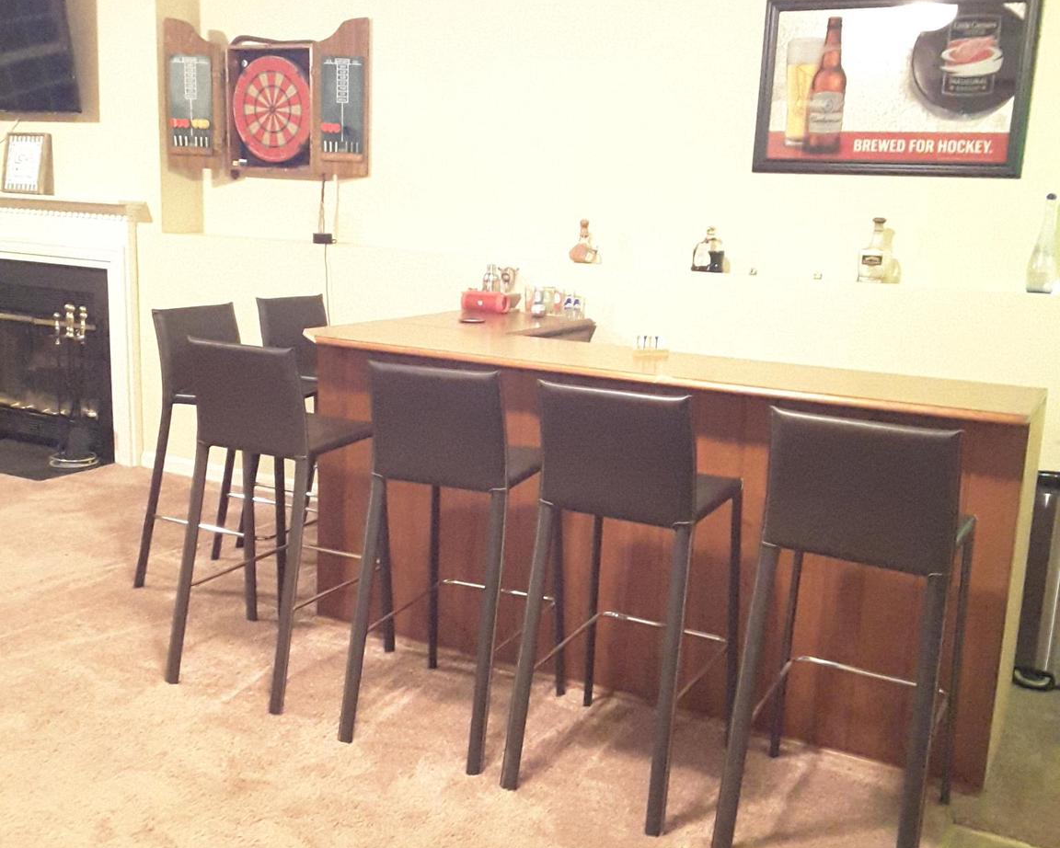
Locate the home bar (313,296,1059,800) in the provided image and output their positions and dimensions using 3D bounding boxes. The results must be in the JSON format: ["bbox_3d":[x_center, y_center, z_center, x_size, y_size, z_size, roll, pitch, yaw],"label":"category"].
[{"bbox_3d":[0.477,0.229,4.122,2.235,0.955,1.177,8,13,29],"label":"home bar"}]

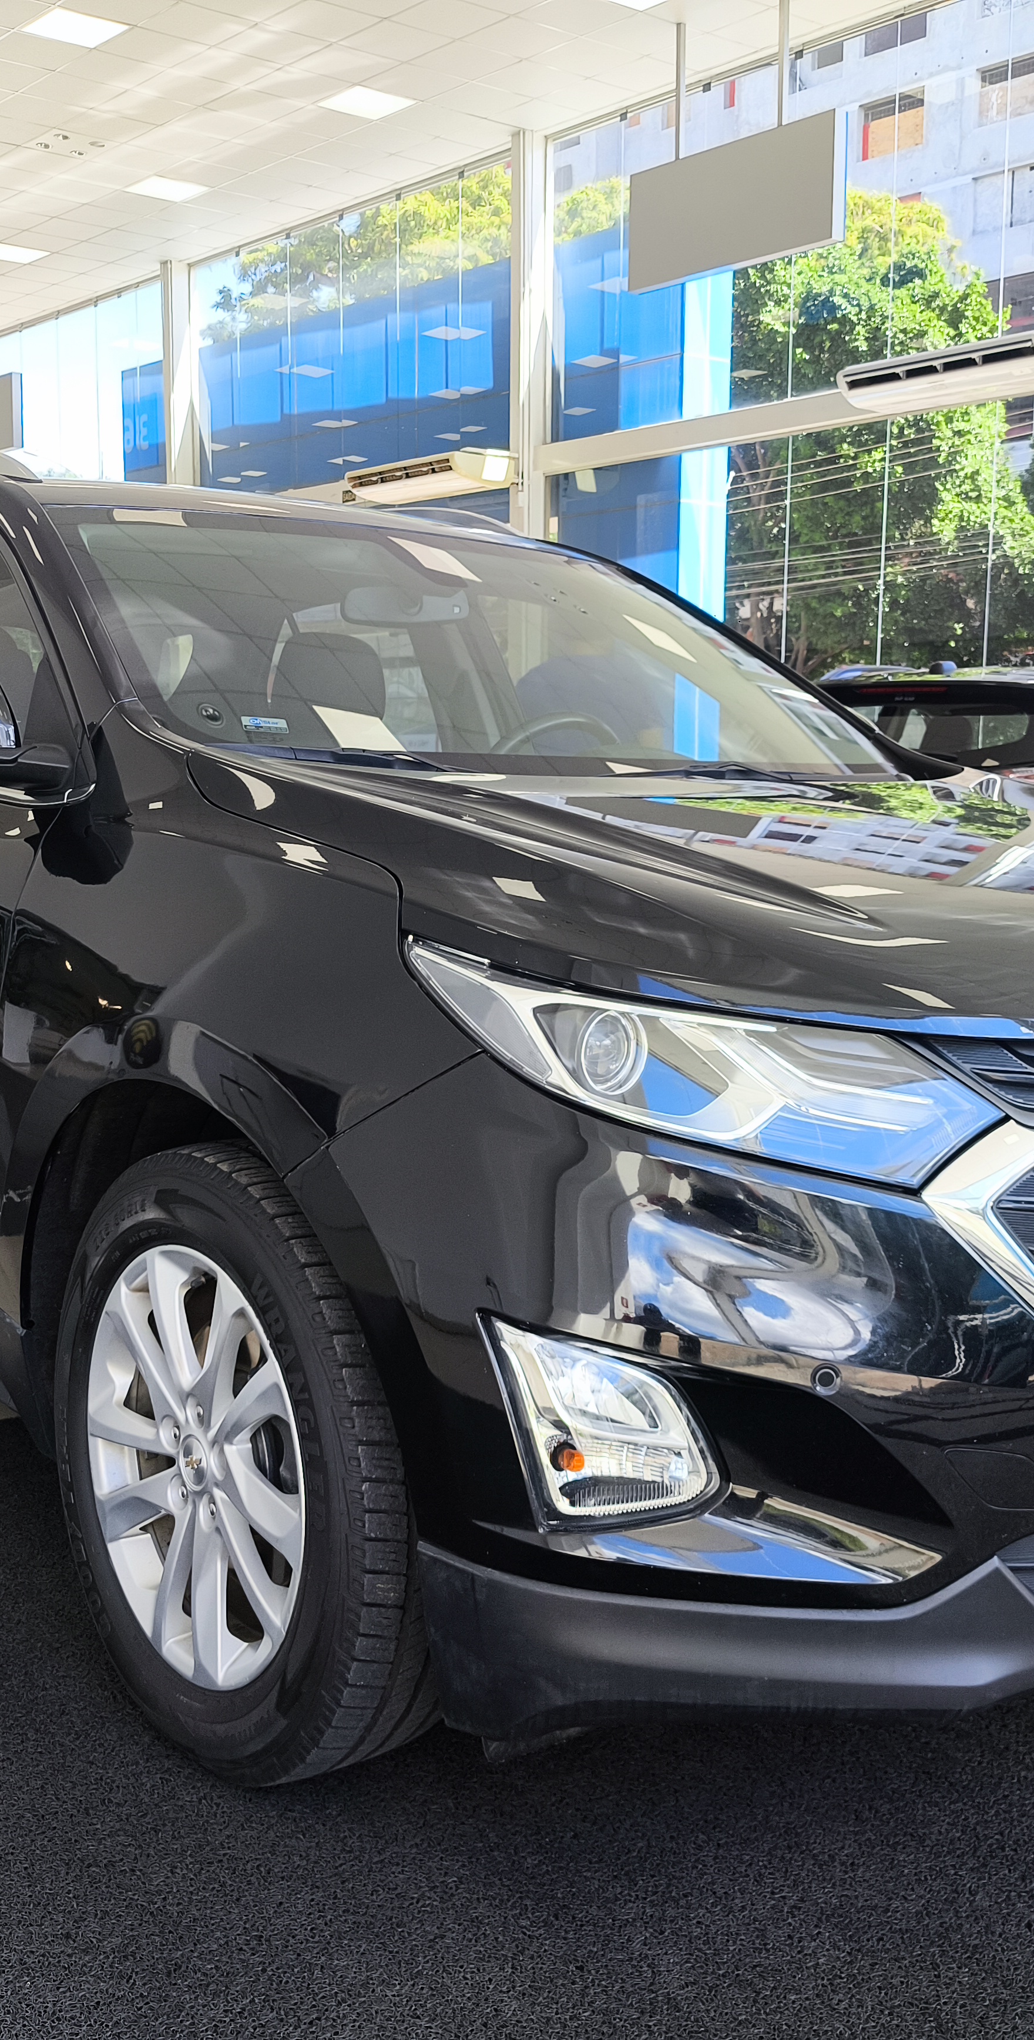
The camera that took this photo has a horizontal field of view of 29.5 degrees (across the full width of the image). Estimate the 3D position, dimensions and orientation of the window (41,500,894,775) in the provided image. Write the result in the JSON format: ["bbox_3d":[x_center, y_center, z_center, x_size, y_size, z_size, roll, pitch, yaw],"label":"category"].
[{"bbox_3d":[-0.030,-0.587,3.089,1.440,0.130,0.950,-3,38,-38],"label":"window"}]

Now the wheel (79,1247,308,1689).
[{"bbox_3d":[-0.292,0.487,2.237,0.190,0.495,0.495,-6,10,-38],"label":"wheel"}]

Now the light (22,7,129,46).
[{"bbox_3d":[-3.114,-7.043,13.908,0.590,0.050,0.590,-6,10,-40],"label":"light"}]

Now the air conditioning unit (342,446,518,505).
[{"bbox_3d":[-0.744,-4.650,16.817,0.650,0.245,1.580,-6,10,-40],"label":"air conditioning unit"}]

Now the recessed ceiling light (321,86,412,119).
[{"bbox_3d":[-1.156,-7.099,15.159,0.590,0.050,0.590,-6,10,-40],"label":"recessed ceiling light"}]

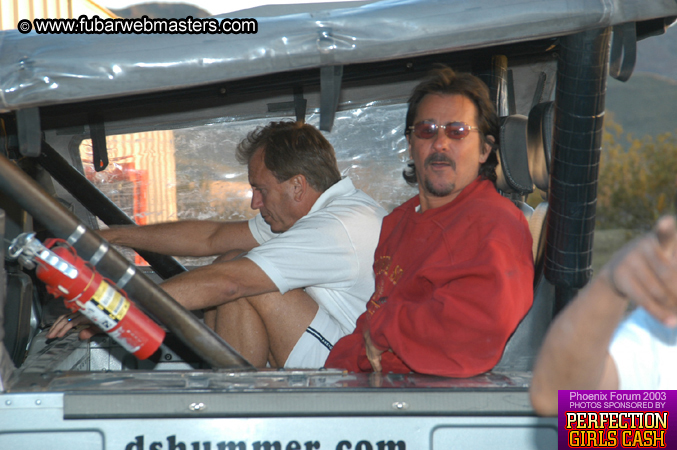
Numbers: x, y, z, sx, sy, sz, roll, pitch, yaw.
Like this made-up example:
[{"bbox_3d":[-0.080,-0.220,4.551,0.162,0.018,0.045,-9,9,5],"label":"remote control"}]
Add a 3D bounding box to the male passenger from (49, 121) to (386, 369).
[{"bbox_3d":[-0.265,0.195,5.380,0.760,0.880,0.550,0,3,-9],"label":"male passenger"}]

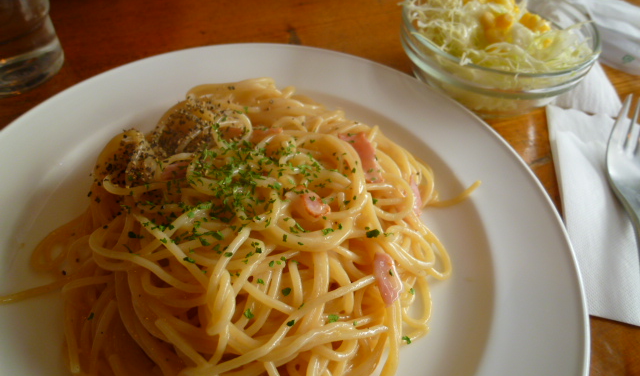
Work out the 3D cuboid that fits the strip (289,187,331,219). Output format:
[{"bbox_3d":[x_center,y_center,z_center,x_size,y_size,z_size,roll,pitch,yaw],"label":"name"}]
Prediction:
[{"bbox_3d":[-0.004,0.006,0.174,0.017,0.004,0.009,38,53,14],"label":"strip"}]

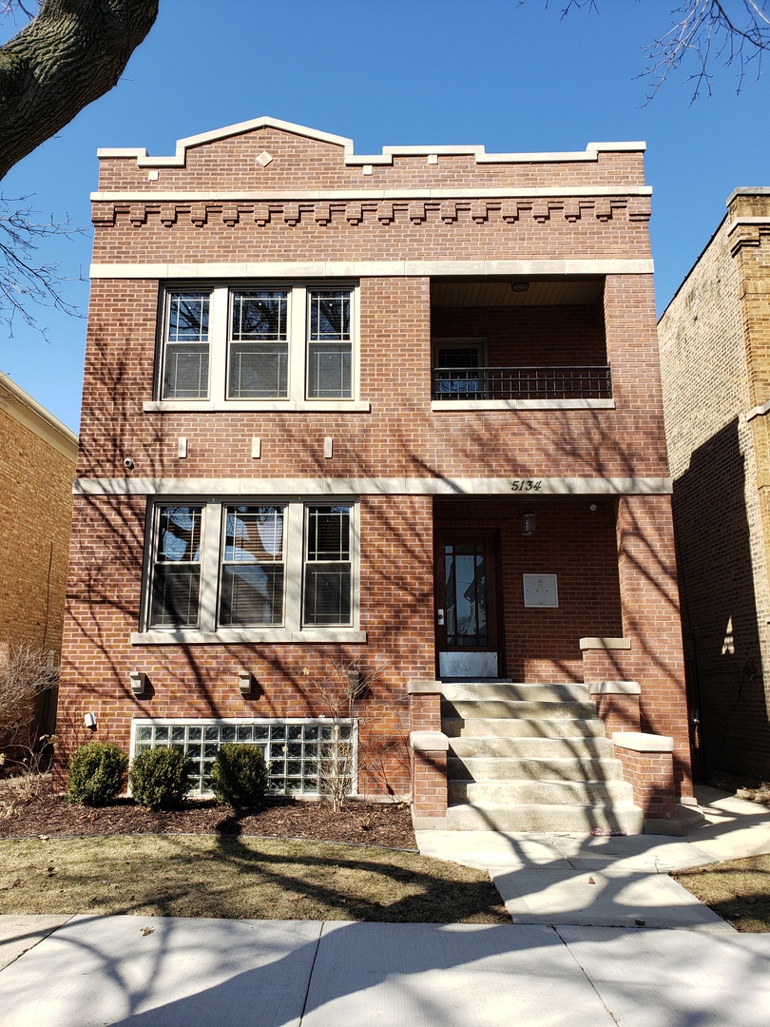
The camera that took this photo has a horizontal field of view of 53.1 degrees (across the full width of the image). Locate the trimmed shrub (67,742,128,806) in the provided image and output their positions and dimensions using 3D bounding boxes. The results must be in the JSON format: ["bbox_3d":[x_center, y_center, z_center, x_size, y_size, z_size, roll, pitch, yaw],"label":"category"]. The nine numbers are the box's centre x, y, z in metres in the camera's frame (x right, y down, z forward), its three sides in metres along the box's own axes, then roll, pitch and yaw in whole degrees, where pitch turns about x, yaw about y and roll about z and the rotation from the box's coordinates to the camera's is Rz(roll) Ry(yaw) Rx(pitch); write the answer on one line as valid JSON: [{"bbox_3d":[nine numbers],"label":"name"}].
[{"bbox_3d":[-3.265,2.953,8.773,0.685,0.678,0.660,0,-11,1],"label":"trimmed shrub"}]

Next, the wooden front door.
[{"bbox_3d":[1.168,1.281,11.044,0.989,2.089,0.120,0,-10,1],"label":"wooden front door"}]

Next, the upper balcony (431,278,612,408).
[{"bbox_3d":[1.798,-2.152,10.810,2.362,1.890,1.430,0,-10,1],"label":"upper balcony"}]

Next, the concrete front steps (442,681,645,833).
[{"bbox_3d":[1.541,2.574,8.411,1.860,1.290,2.040,0,-11,1],"label":"concrete front steps"}]

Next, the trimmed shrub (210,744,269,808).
[{"bbox_3d":[-1.640,2.949,8.696,0.656,0.672,0.660,0,-11,1],"label":"trimmed shrub"}]

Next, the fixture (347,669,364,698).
[{"bbox_3d":[-0.369,2.026,9.251,0.140,0.280,0.180,0,-11,1],"label":"fixture"}]

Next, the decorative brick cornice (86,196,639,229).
[{"bbox_3d":[-0.196,-4.088,10.457,7.538,0.421,0.130,0,-10,1],"label":"decorative brick cornice"}]

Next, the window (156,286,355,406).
[{"bbox_3d":[-1.676,-2.261,10.255,2.689,1.751,0.160,0,-10,1],"label":"window"}]

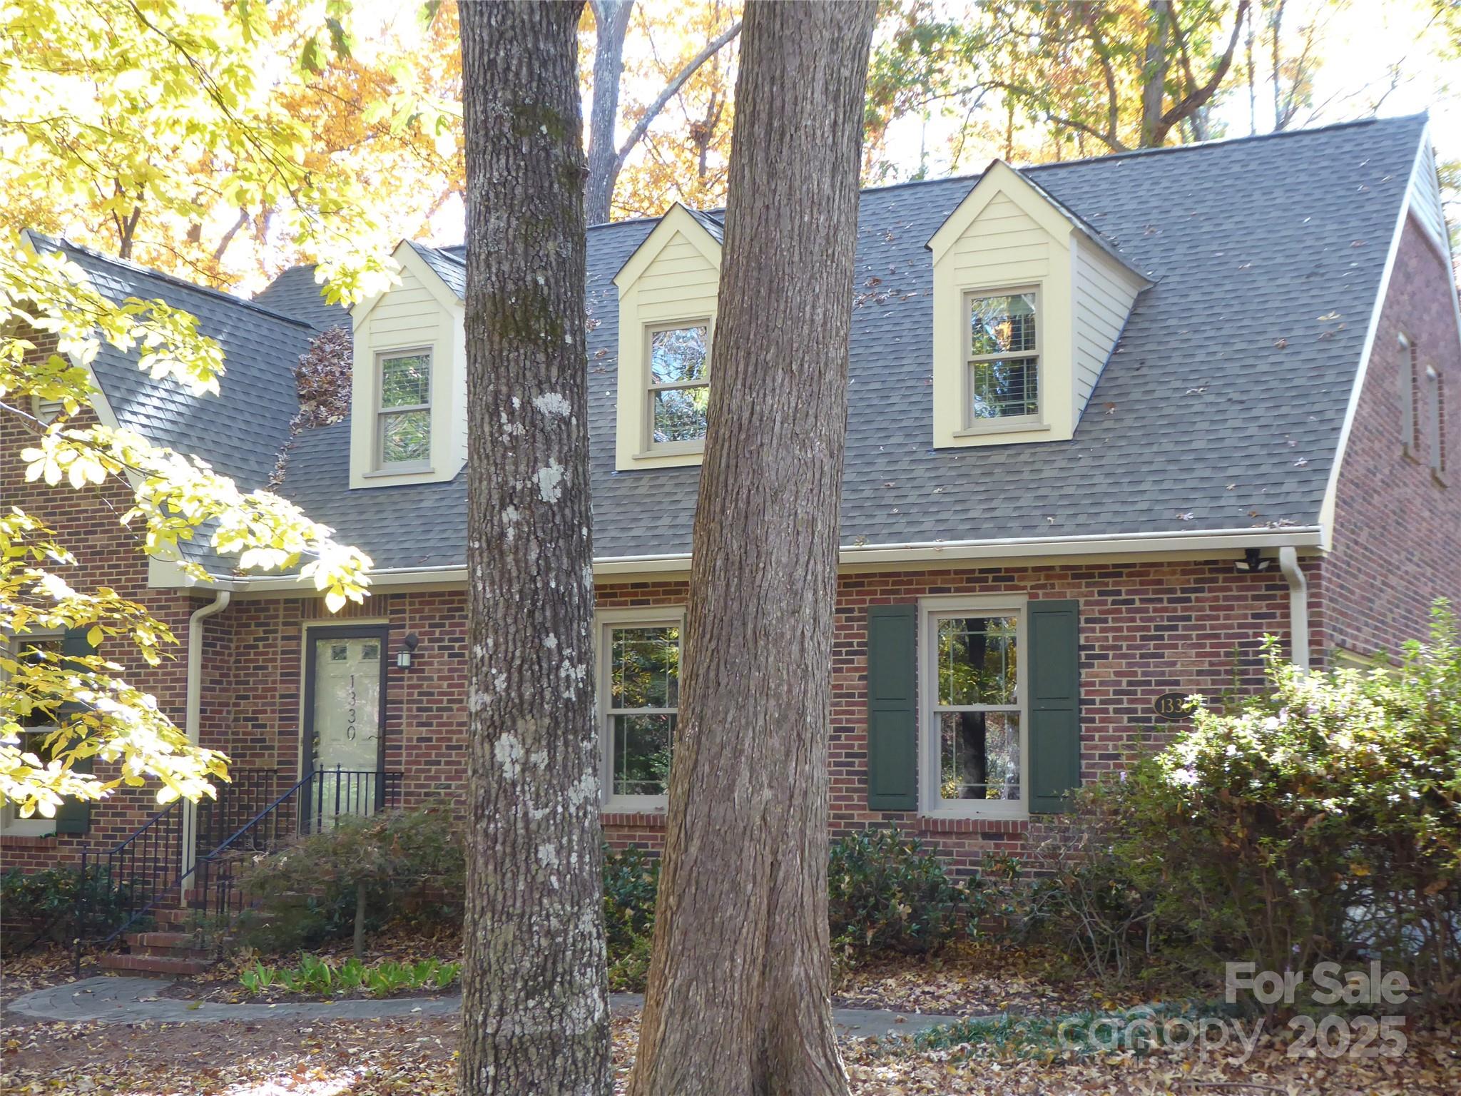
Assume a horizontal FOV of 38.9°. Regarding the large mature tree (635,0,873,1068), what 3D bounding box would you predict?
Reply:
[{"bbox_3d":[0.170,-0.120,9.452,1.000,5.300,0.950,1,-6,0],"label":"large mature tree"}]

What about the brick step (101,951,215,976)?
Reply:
[{"bbox_3d":[-4.514,3.344,16.594,1.200,0.160,0.340,-3,-7,27],"label":"brick step"}]

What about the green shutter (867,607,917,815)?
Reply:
[{"bbox_3d":[1.257,1.248,16.182,0.410,1.600,0.045,-3,-7,27],"label":"green shutter"}]

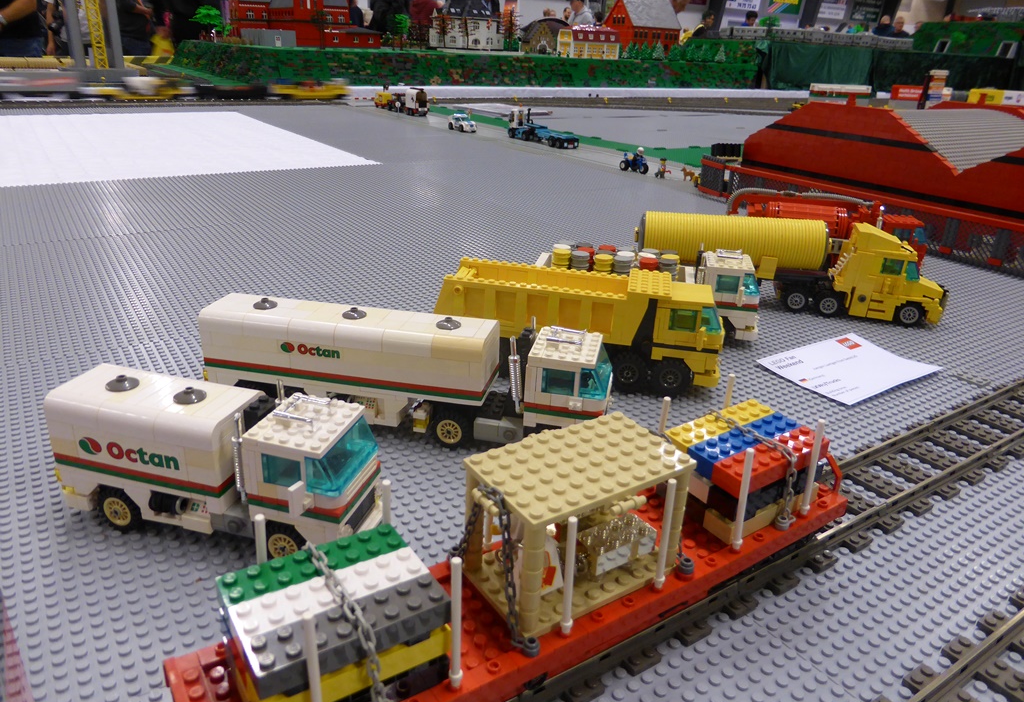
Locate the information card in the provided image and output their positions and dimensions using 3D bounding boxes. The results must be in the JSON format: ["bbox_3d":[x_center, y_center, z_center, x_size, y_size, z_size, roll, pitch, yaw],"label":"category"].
[{"bbox_3d":[0.296,0.013,0.620,0.138,0.007,0.093,-12,27,-29],"label":"information card"}]

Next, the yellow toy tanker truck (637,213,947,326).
[{"bbox_3d":[0.280,-0.089,0.728,0.305,0.091,0.062,7,24,11],"label":"yellow toy tanker truck"}]

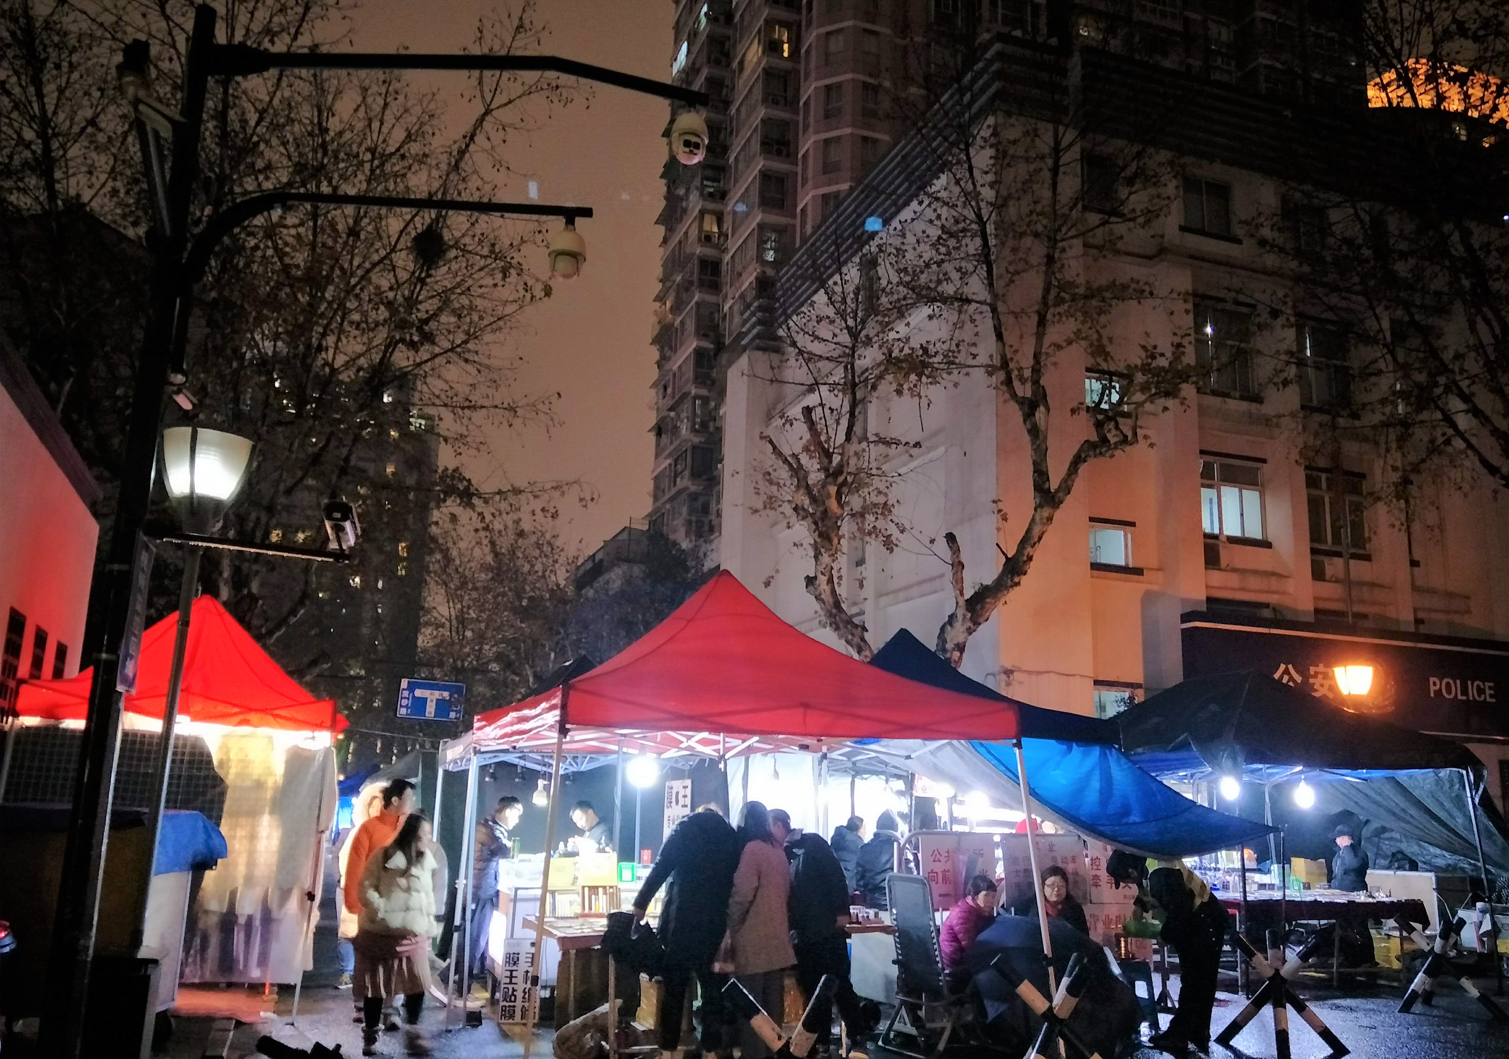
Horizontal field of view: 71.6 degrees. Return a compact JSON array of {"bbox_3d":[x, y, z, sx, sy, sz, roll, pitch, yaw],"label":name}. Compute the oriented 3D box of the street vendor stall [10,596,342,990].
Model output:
[{"bbox_3d":[-4.400,2.020,8.100,2.100,3.000,2.200,7,-14,-19],"label":"street vendor stall"}]

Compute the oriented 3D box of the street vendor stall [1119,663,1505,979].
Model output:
[{"bbox_3d":[5.610,3.037,11.220,3.300,3.100,3.100,0,-13,2],"label":"street vendor stall"}]

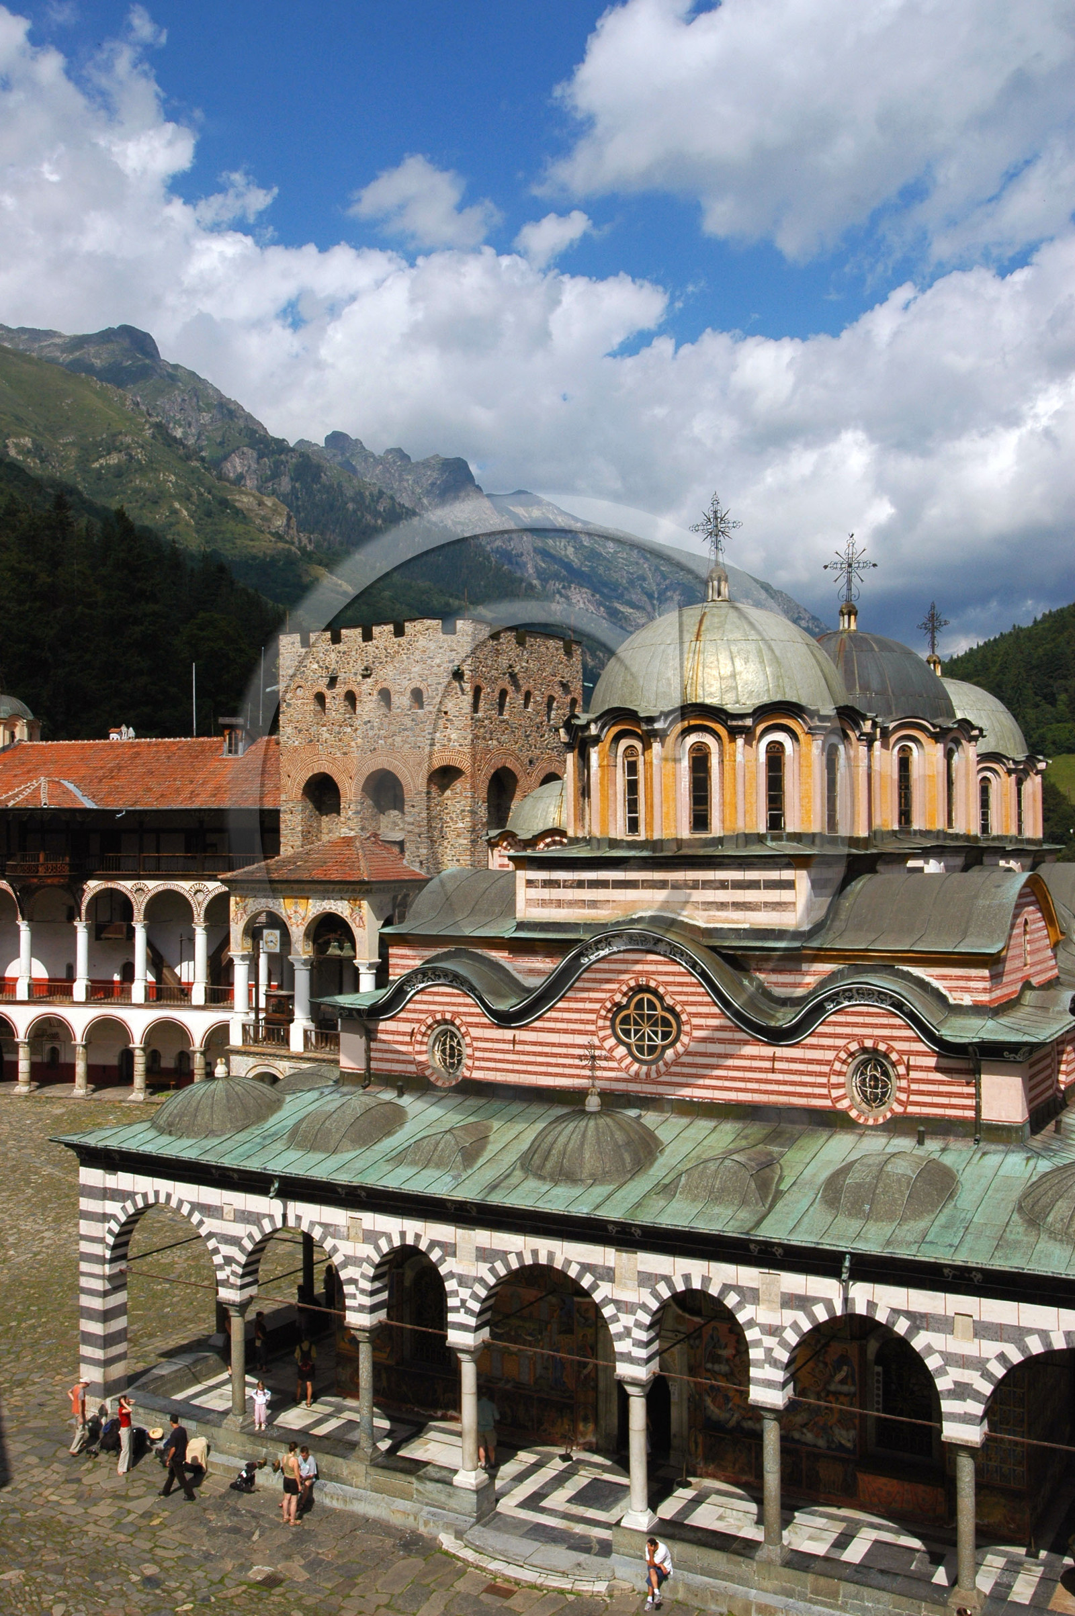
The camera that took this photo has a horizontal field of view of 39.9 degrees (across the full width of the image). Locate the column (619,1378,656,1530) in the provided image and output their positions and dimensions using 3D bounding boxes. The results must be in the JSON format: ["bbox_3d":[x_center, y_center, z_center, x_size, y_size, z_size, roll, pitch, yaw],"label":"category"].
[{"bbox_3d":[1.932,12.202,28.039,0.500,2.644,0.500,-2,-2,30],"label":"column"}]

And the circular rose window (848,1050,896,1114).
[{"bbox_3d":[7.076,5.808,31.304,1.120,1.344,0.250,-1,-2,30],"label":"circular rose window"}]

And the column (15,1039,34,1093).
[{"bbox_3d":[-28.445,14.341,82.000,0.700,2.909,0.700,-1,-2,25],"label":"column"}]

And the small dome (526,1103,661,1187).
[{"bbox_3d":[1.169,6.844,30.931,2.950,1.200,2.950,-1,-1,0],"label":"small dome"}]

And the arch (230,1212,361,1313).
[{"bbox_3d":[-5.296,10.070,33.374,3.746,1.985,0.611,-1,-2,30],"label":"arch"}]

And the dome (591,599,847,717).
[{"bbox_3d":[4.550,-3.672,37.203,6.400,3.150,6.400,-1,-1,0],"label":"dome"}]

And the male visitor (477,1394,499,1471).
[{"bbox_3d":[-1.173,13.978,33.431,0.580,1.740,0.400,-1,-2,30],"label":"male visitor"}]

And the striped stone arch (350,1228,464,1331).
[{"bbox_3d":[-2.608,9.945,31.822,2.800,1.870,0.630,-1,-2,30],"label":"striped stone arch"}]

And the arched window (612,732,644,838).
[{"bbox_3d":[2.187,-0.522,34.980,0.250,2.420,0.880,1,-2,-45],"label":"arched window"}]

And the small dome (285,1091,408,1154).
[{"bbox_3d":[-4.306,7.022,33.500,2.200,0.980,2.200,-2,-2,30],"label":"small dome"}]

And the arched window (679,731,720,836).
[{"bbox_3d":[3.699,-0.563,33.860,0.930,2.370,0.250,-1,-2,15],"label":"arched window"}]

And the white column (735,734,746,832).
[{"bbox_3d":[4.626,-0.574,33.776,0.250,2.230,0.230,0,-2,0],"label":"white column"}]

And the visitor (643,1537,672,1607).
[{"bbox_3d":[2.333,14.357,27.884,0.520,1.230,0.730,-1,-2,30],"label":"visitor"}]

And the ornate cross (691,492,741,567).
[{"bbox_3d":[4.547,-7.075,37.611,1.440,1.950,0.120,-1,-2,30],"label":"ornate cross"}]

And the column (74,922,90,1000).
[{"bbox_3d":[-25.228,8.499,82.000,0.700,4.400,0.700,-1,-2,16],"label":"column"}]

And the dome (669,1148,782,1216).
[{"bbox_3d":[3.711,7.039,28.365,2.050,0.750,2.050,-2,-2,30],"label":"dome"}]

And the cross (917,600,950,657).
[{"bbox_3d":[15.135,-6.857,56.600,0.150,2.168,1.731,1,-2,-30],"label":"cross"}]

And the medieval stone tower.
[{"bbox_3d":[-4.592,3.971,66.861,10.043,23.030,9.396,-1,-2,30],"label":"medieval stone tower"}]

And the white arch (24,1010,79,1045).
[{"bbox_3d":[-26.513,12.044,81.281,3.600,1.750,0.650,-1,-2,25],"label":"white arch"}]

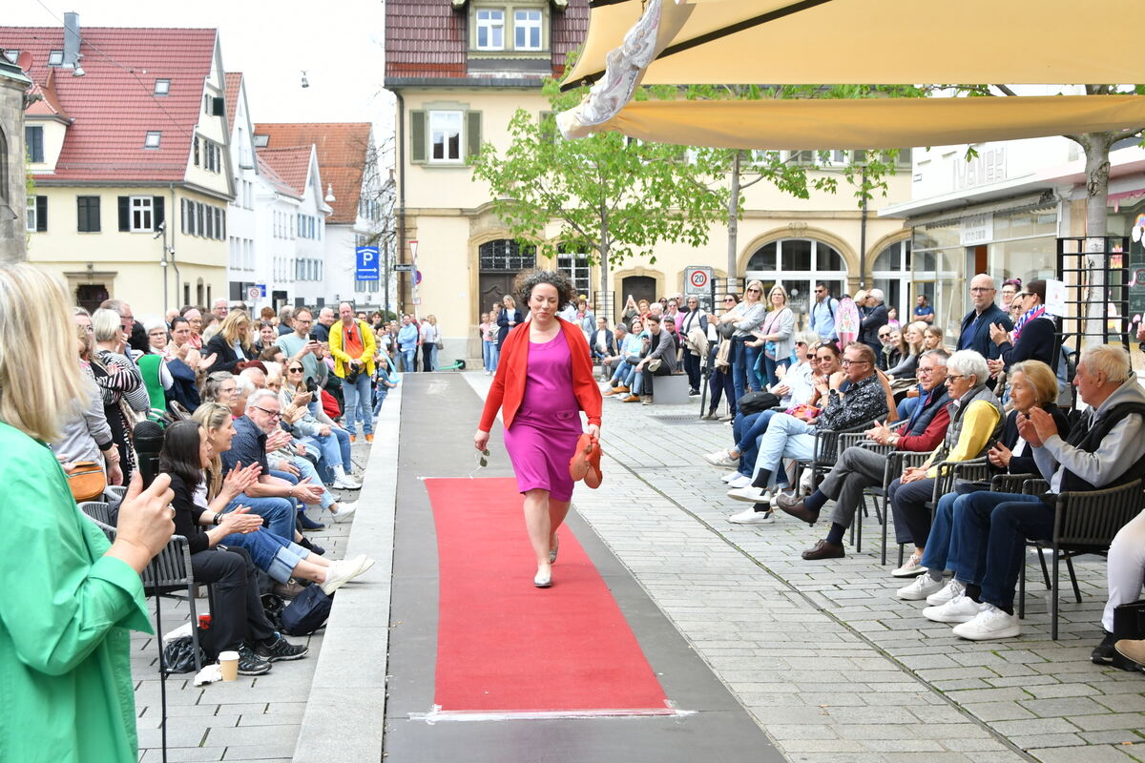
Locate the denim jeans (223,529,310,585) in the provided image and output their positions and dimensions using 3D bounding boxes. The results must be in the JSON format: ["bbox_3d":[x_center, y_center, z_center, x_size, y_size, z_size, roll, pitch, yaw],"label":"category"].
[{"bbox_3d":[-1.656,0.856,7.850,0.680,0.400,0.420,0,3,6],"label":"denim jeans"}]

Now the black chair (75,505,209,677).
[{"bbox_3d":[-2.039,0.946,7.341,0.600,0.780,0.580,0,3,-5],"label":"black chair"}]

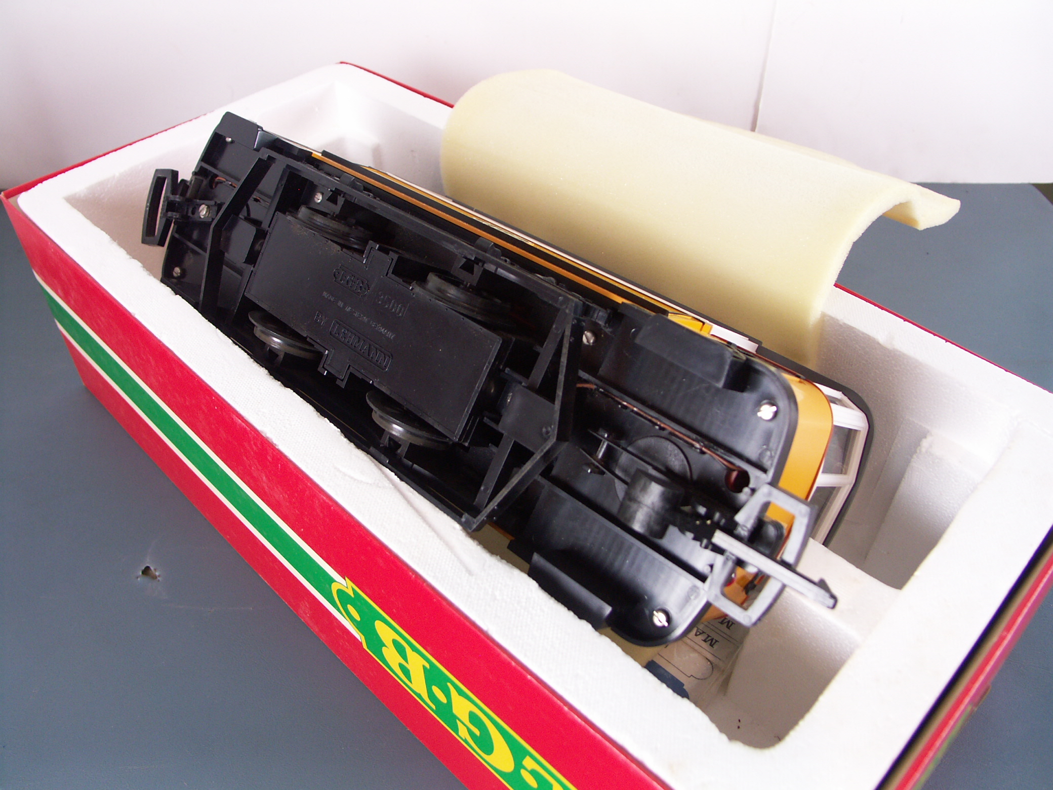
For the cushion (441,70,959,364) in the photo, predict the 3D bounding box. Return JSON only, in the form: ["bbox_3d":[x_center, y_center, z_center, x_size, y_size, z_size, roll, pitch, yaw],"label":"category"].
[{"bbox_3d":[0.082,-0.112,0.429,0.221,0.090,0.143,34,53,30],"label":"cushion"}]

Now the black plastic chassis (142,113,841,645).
[{"bbox_3d":[-0.055,-0.027,0.316,0.368,0.097,0.040,31,11,34],"label":"black plastic chassis"}]

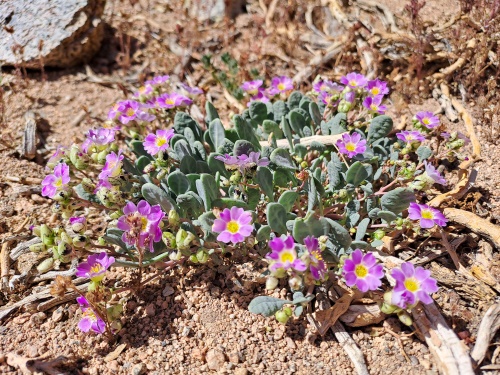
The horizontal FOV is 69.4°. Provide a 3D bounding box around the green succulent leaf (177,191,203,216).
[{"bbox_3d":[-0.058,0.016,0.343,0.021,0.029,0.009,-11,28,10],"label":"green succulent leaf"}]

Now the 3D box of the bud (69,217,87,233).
[{"bbox_3d":[-0.136,0.030,0.287,0.011,0.013,0.011,-23,34,-26],"label":"bud"}]

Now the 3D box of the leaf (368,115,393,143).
[{"bbox_3d":[0.152,-0.068,0.420,0.024,0.038,0.007,34,23,19],"label":"leaf"}]

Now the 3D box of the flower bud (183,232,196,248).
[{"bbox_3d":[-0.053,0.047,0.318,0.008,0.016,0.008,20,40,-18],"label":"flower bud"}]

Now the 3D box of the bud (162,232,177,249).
[{"bbox_3d":[-0.066,0.044,0.297,0.011,0.014,0.011,-13,31,7],"label":"bud"}]

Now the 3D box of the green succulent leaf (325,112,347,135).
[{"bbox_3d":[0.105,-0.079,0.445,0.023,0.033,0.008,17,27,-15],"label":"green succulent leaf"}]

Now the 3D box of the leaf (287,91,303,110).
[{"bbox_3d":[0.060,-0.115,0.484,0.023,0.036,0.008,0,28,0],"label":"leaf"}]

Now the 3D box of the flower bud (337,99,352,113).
[{"bbox_3d":[0.115,-0.099,0.435,0.015,0.016,0.014,0,43,0],"label":"flower bud"}]

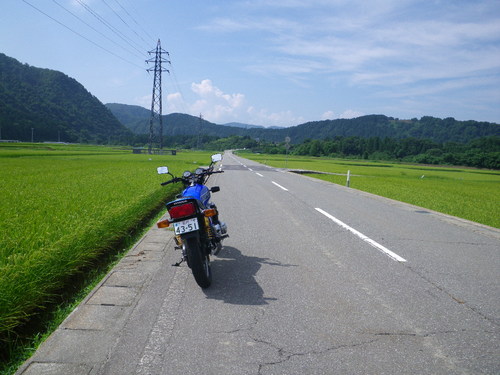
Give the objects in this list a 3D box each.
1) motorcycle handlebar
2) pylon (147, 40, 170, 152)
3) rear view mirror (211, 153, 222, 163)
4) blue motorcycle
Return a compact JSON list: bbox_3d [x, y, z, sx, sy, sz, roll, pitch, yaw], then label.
[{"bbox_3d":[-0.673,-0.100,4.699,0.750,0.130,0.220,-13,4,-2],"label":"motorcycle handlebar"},{"bbox_3d":[-28.694,-28.088,126.522,7.400,35.950,4.200,3,5,0],"label":"pylon"},{"bbox_3d":[-0.381,-0.339,4.702,0.135,0.100,0.050,-12,4,7],"label":"rear view mirror"},{"bbox_3d":[-0.575,0.313,4.790,0.790,1.280,2.100,-13,4,2],"label":"blue motorcycle"}]

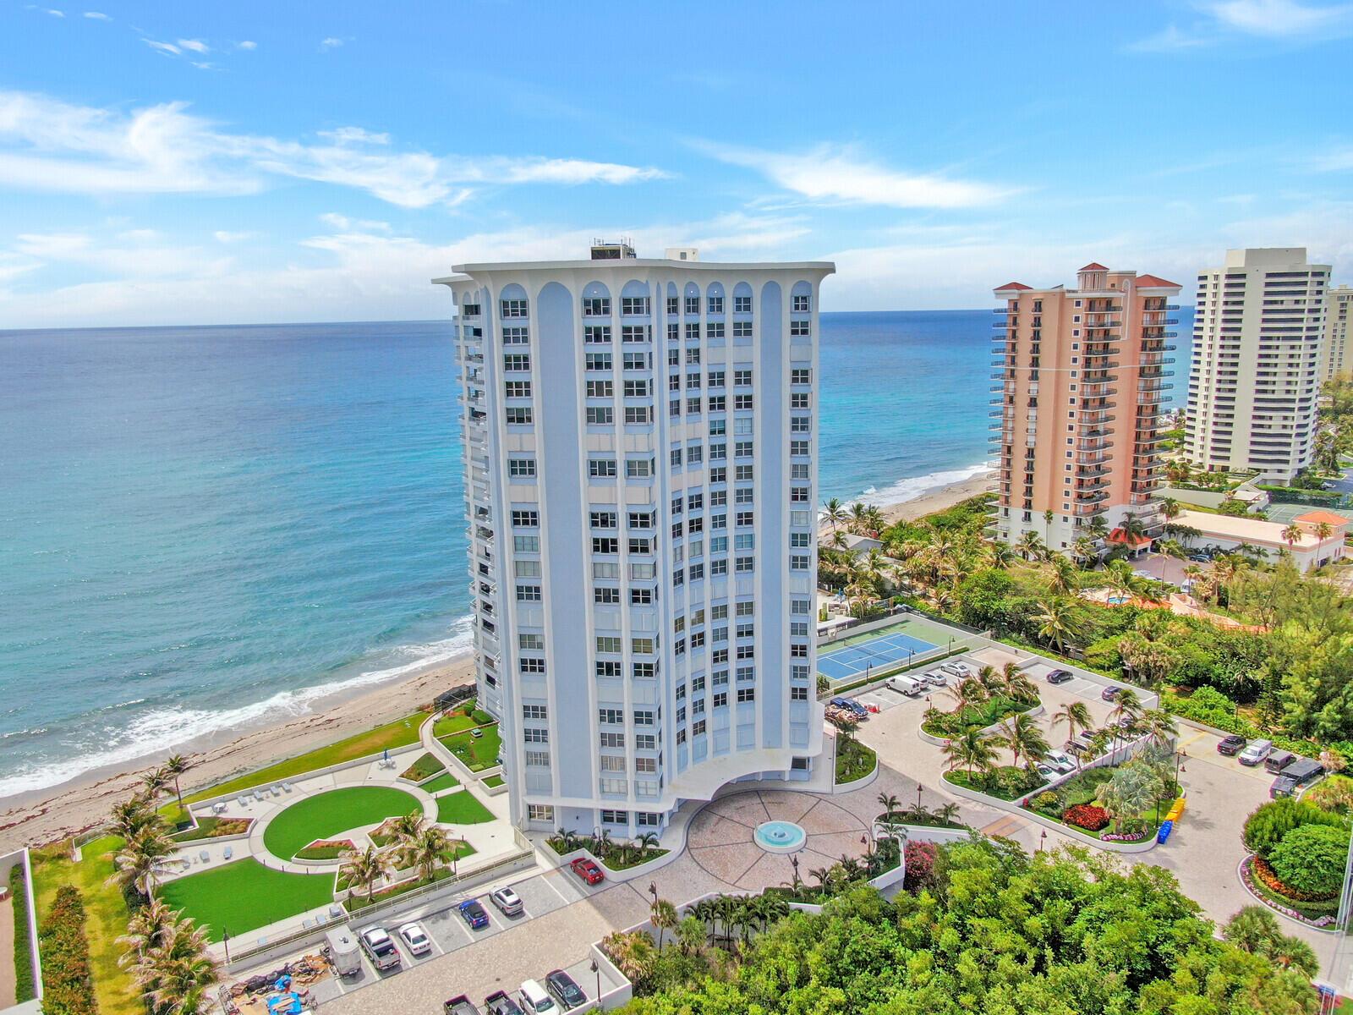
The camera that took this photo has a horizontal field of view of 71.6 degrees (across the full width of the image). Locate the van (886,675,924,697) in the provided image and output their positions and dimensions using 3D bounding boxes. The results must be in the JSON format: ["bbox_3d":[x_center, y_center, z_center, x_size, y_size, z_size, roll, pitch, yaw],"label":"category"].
[{"bbox_3d":[34.126,26.323,140.044,2.000,2.050,5.500,-9,14,-33],"label":"van"}]

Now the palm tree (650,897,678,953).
[{"bbox_3d":[-1.404,42.153,94.227,2.800,6.850,2.800,-1,12,0],"label":"palm tree"}]

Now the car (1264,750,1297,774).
[{"bbox_3d":[73.726,31.002,114.317,4.800,1.850,1.850,-10,14,-35],"label":"car"}]

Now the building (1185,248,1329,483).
[{"bbox_3d":[204.047,-49.918,332.593,38.000,78.500,32.000,6,14,31],"label":"building"}]

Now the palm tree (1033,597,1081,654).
[{"bbox_3d":[64.963,20.143,160.570,7.550,9.640,7.550,4,13,23],"label":"palm tree"}]

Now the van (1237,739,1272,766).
[{"bbox_3d":[75.259,31.727,121.979,4.900,1.880,1.920,-11,15,-39],"label":"van"}]

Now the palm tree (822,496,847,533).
[{"bbox_3d":[43.834,3.315,259.643,8.000,13.350,8.000,-1,12,0],"label":"palm tree"}]

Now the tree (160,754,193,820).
[{"bbox_3d":[-58.285,32.423,110.059,3.280,6.970,3.280,-8,14,-30],"label":"tree"}]

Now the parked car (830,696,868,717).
[{"bbox_3d":[24.511,28.177,133.036,1.900,1.650,5.200,-9,14,-33],"label":"parked car"}]

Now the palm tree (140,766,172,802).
[{"bbox_3d":[-60.668,32.622,109.096,4.000,6.000,4.000,-8,14,-30],"label":"palm tree"}]

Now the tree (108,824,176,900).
[{"bbox_3d":[-51.496,35.410,91.149,5.790,7.960,5.790,-8,14,-31],"label":"tree"}]

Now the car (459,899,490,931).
[{"bbox_3d":[-20.455,40.800,95.075,1.770,1.500,4.300,-9,14,-34],"label":"car"}]

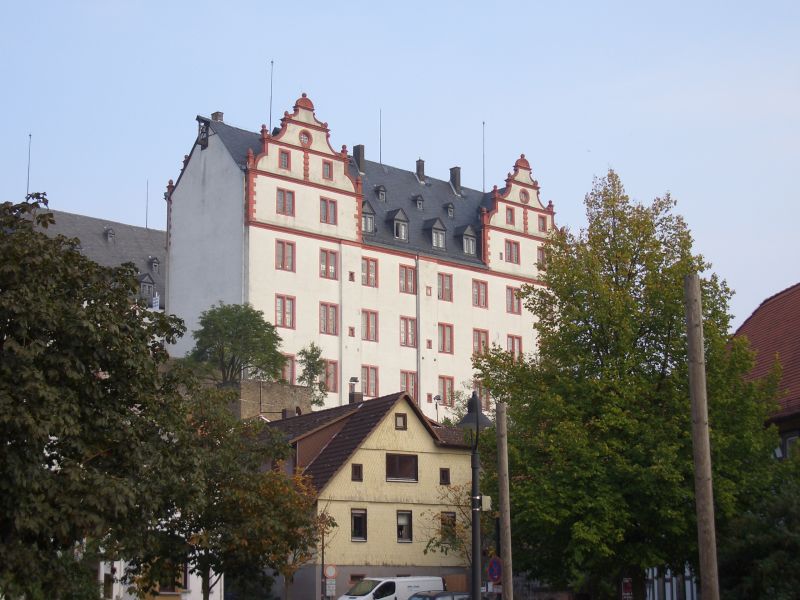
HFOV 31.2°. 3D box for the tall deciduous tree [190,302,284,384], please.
[{"bbox_3d":[-10.887,2.847,96.000,6.200,5.600,5.900,-1,-12,0],"label":"tall deciduous tree"}]

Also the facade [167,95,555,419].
[{"bbox_3d":[-1.565,-1.465,120.279,35.490,24.780,10.920,10,-16,-41],"label":"facade"}]

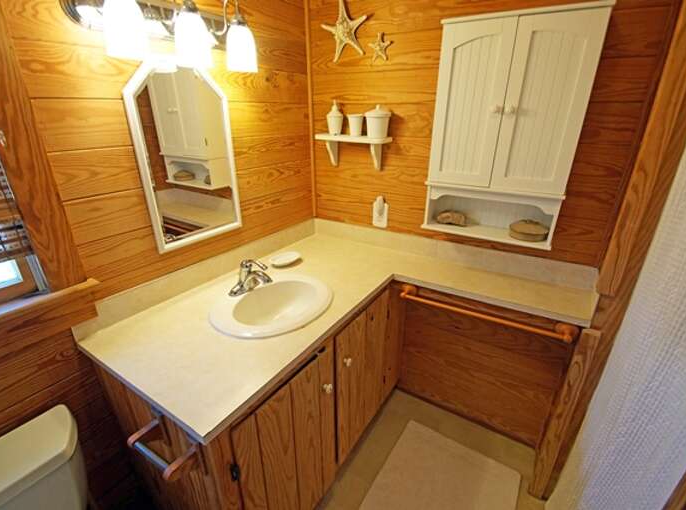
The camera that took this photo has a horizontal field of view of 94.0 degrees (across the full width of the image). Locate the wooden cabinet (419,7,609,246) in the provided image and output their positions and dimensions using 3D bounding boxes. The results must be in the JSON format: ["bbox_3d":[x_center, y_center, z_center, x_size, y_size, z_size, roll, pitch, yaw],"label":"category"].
[{"bbox_3d":[0.602,-0.449,1.219,0.511,0.777,0.154,13,25,29],"label":"wooden cabinet"}]

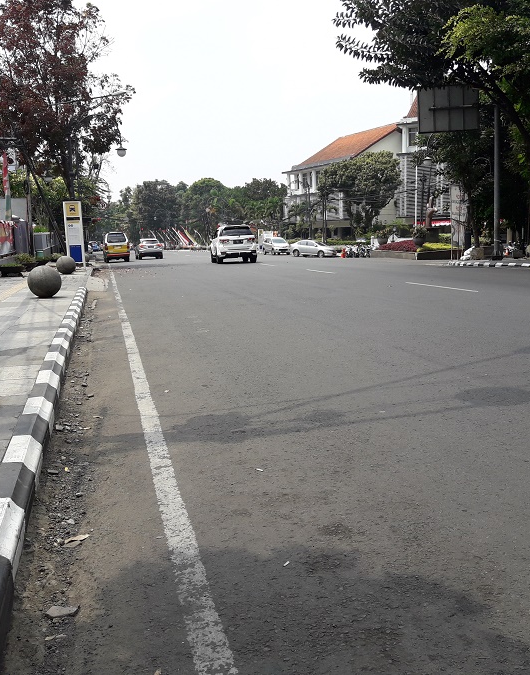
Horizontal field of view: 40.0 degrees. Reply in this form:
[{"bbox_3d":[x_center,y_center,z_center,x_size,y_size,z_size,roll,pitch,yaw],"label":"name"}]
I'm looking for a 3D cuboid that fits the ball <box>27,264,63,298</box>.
[{"bbox_3d":[-3.987,-1.002,13.194,0.600,0.600,0.600,-3,8,-12],"label":"ball"}]

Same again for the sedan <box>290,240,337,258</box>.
[{"bbox_3d":[4.102,-7.702,63.116,4.400,1.470,1.700,4,10,36],"label":"sedan"}]

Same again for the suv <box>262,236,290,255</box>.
[{"bbox_3d":[1.076,-8.709,69.138,1.670,1.680,4.150,-3,8,-12],"label":"suv"}]

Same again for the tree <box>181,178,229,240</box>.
[{"bbox_3d":[-9.399,-19.746,115.000,7.800,10.500,7.800,-3,8,-12],"label":"tree"}]

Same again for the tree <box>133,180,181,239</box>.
[{"bbox_3d":[-16.981,-19.667,115.000,7.600,10.300,7.600,-3,8,-12],"label":"tree"}]

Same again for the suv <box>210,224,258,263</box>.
[{"bbox_3d":[-1.593,-4.556,35.335,1.840,1.840,4.700,-3,8,-10],"label":"suv"}]

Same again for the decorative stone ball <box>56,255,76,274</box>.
[{"bbox_3d":[-6.249,-2.257,22.902,0.600,0.600,0.600,-3,8,-12],"label":"decorative stone ball"}]

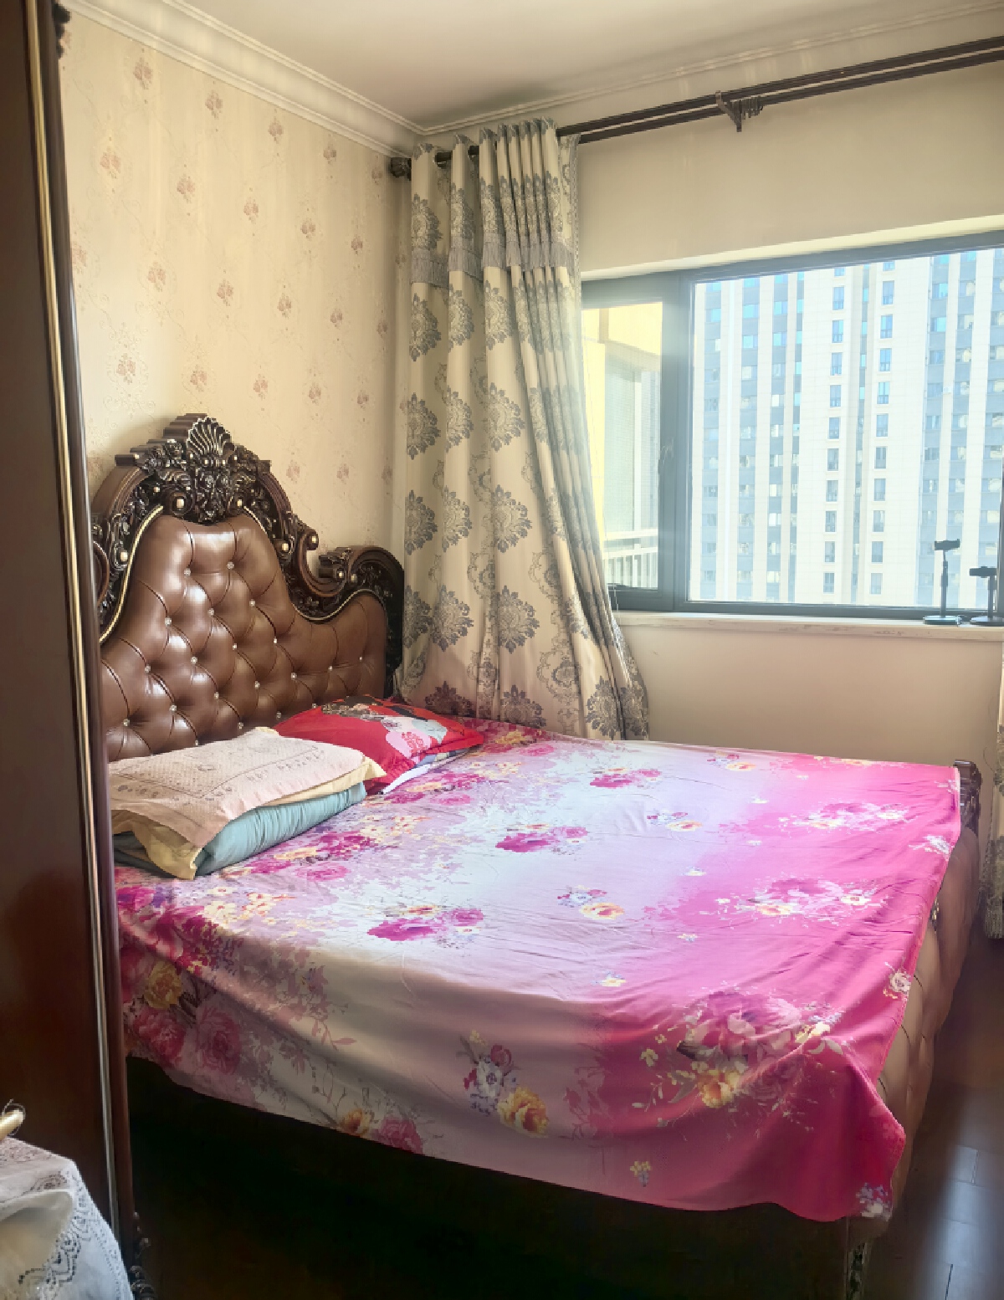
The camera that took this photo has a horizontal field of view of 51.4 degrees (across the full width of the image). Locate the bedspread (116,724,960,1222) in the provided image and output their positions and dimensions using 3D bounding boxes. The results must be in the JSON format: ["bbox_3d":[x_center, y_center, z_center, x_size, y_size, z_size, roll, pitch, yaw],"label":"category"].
[{"bbox_3d":[0.084,0.555,2.617,1.900,0.320,1.880,3,9,25],"label":"bedspread"}]

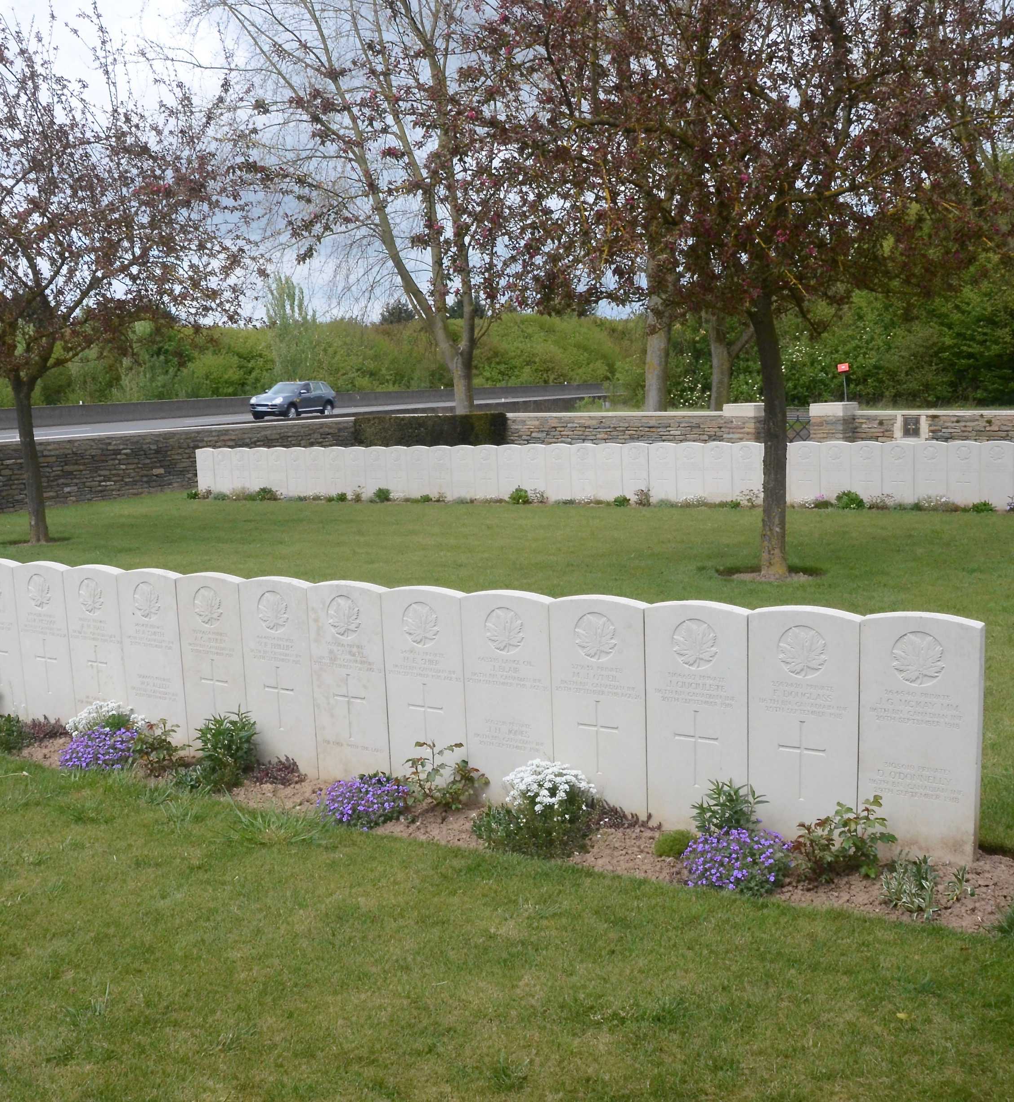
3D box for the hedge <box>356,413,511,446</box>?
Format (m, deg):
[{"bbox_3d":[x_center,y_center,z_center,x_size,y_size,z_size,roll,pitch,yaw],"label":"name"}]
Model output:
[{"bbox_3d":[-1.635,-2.380,26.881,2.950,1.120,1.500,2,9,30],"label":"hedge"}]

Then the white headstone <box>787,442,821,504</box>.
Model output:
[{"bbox_3d":[3.726,-0.965,15.479,0.381,0.780,0.078,2,9,30],"label":"white headstone"}]

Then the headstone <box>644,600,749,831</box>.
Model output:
[{"bbox_3d":[0.682,0.573,4.381,0.381,0.800,0.078,3,10,31],"label":"headstone"}]

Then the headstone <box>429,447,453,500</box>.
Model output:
[{"bbox_3d":[-0.919,-1.129,18.094,0.381,0.800,0.078,2,9,30],"label":"headstone"}]

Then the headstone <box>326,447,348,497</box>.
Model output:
[{"bbox_3d":[-2.582,-1.198,19.124,0.381,0.825,0.078,3,10,30],"label":"headstone"}]

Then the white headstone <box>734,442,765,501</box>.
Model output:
[{"bbox_3d":[3.040,-0.970,15.731,0.380,0.800,0.076,3,10,30],"label":"white headstone"}]

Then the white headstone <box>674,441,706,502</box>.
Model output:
[{"bbox_3d":[2.393,-1.003,16.186,0.381,0.813,0.076,2,9,30],"label":"white headstone"}]

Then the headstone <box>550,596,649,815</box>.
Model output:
[{"bbox_3d":[0.355,0.552,4.587,0.381,0.813,0.076,3,9,31],"label":"headstone"}]

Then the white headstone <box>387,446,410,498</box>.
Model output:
[{"bbox_3d":[-1.585,-1.161,18.554,0.381,0.825,0.078,3,10,30],"label":"white headstone"}]

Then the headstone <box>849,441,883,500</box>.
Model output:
[{"bbox_3d":[4.340,-0.916,14.984,0.380,0.800,0.076,3,10,30],"label":"headstone"}]

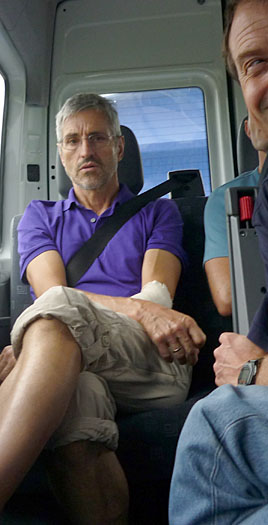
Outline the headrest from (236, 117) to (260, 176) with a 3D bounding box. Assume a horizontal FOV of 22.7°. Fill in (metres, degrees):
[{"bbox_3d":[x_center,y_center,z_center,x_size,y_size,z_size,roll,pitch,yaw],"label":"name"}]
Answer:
[{"bbox_3d":[0.428,-0.318,1.920,0.247,0.220,0.115,-4,-5,1],"label":"headrest"}]

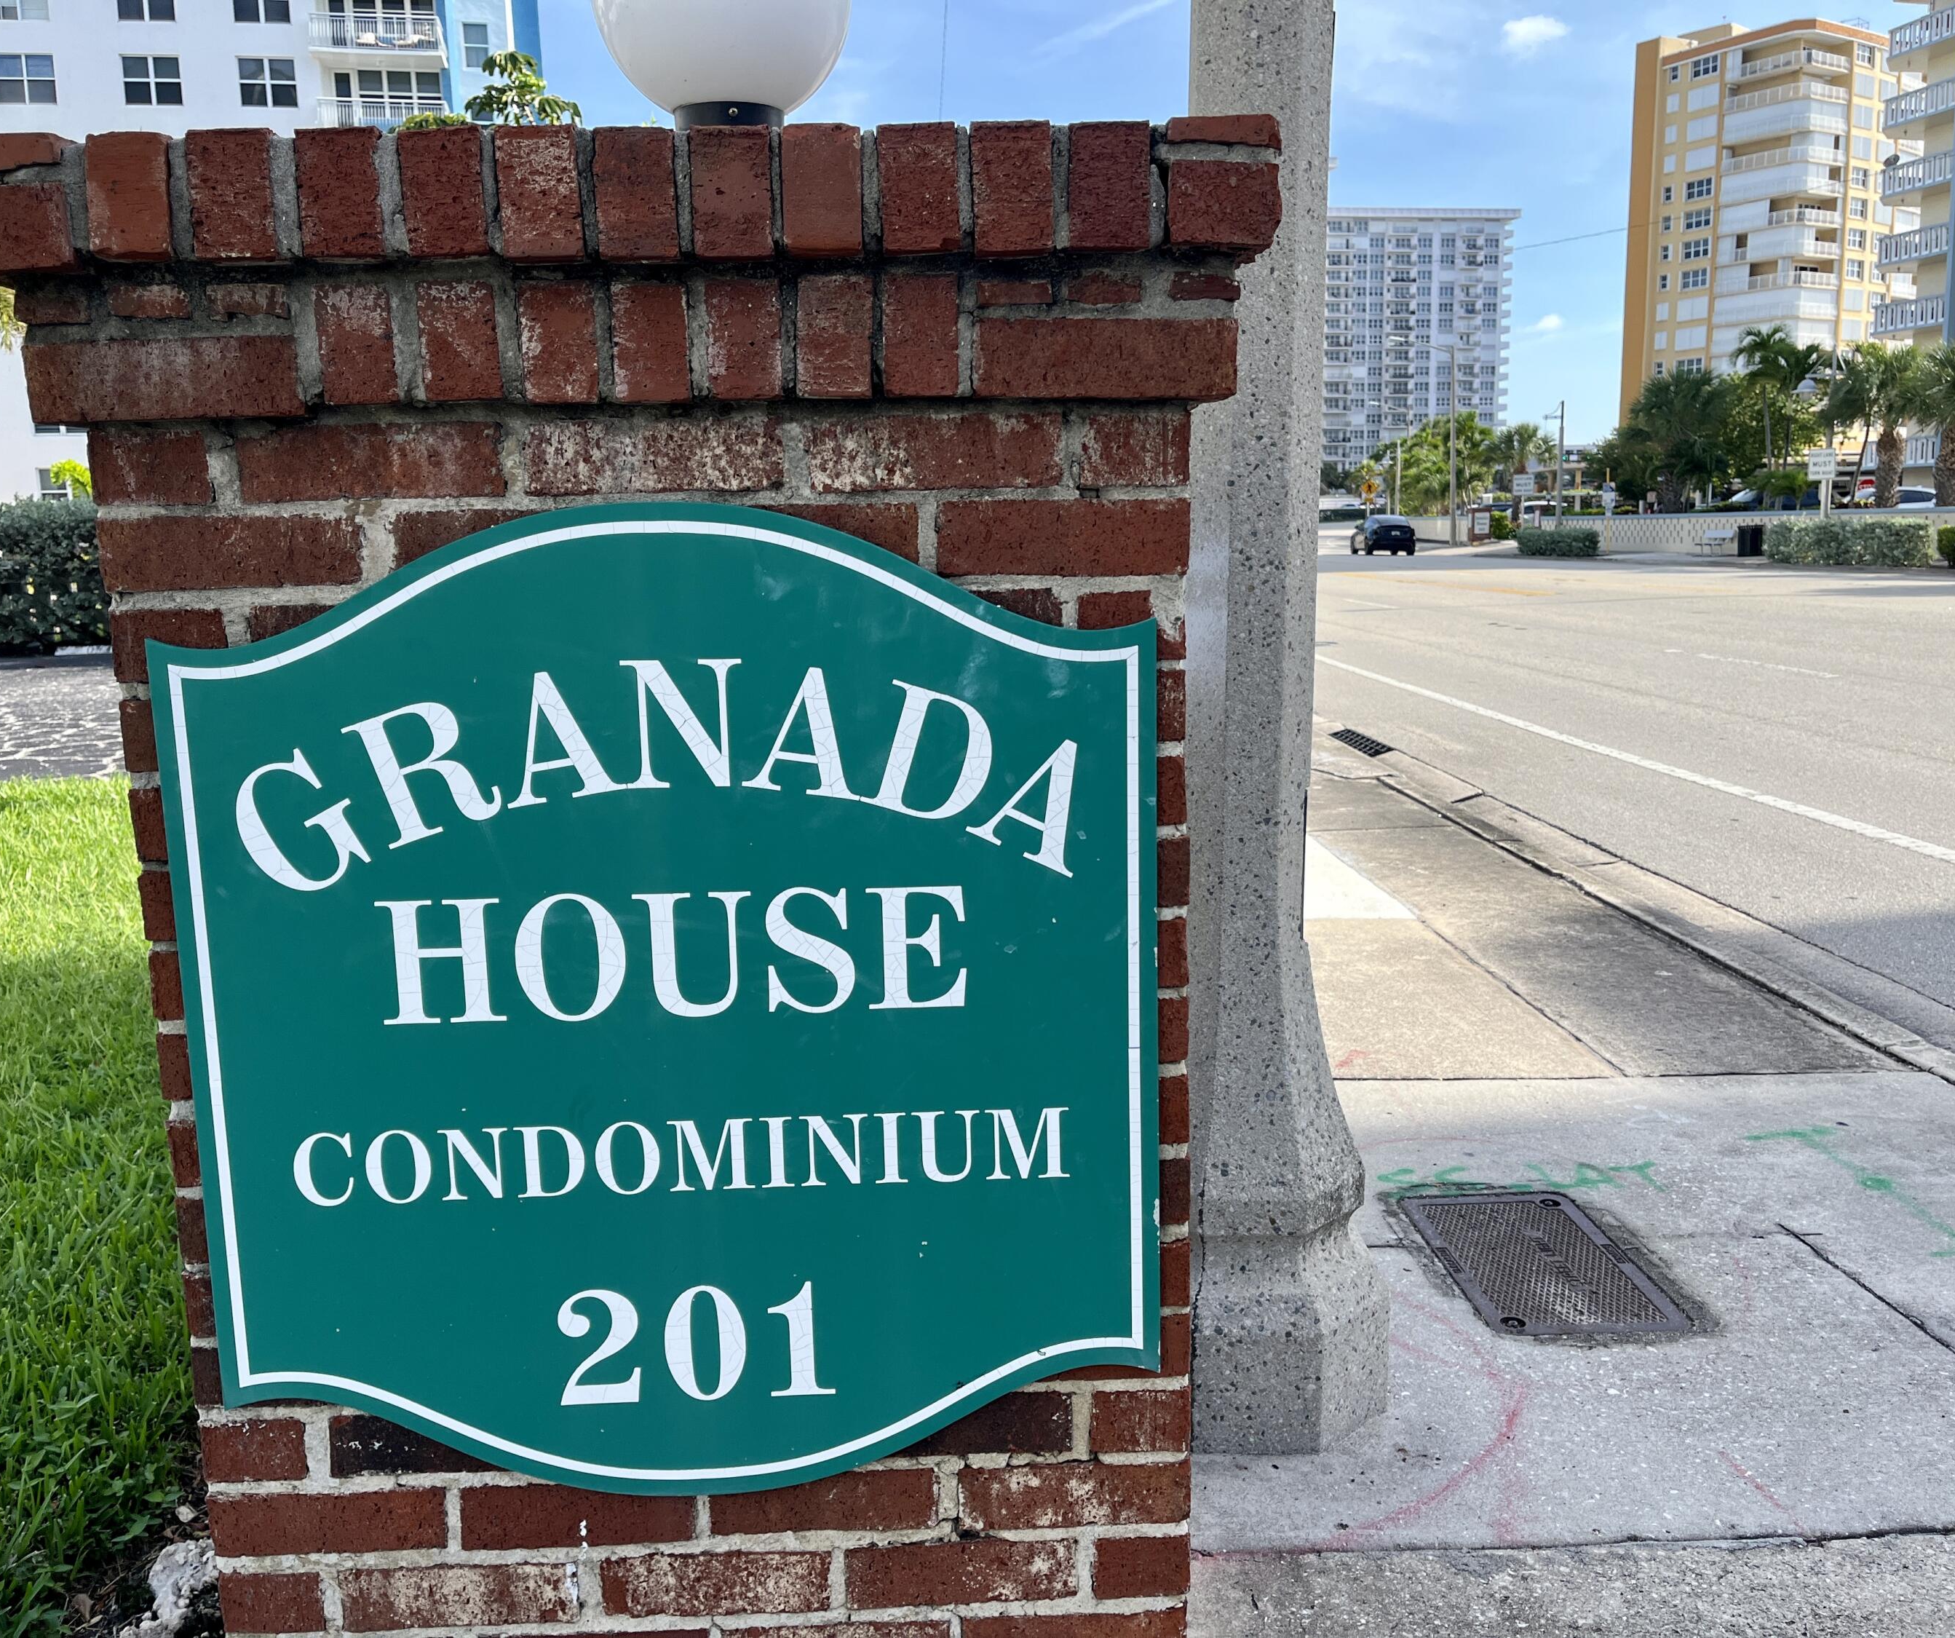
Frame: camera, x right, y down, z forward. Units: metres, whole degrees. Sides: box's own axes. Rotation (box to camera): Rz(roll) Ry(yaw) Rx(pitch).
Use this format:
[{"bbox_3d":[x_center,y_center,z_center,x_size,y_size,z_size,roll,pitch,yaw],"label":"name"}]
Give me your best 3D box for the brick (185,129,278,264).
[{"bbox_3d":[-0.548,-0.474,1.300,0.060,0.088,0.201,-1,10,-1],"label":"brick"}]

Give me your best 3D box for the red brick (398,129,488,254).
[{"bbox_3d":[-0.389,-0.470,1.288,0.061,0.088,0.198,-2,9,-1],"label":"red brick"}]

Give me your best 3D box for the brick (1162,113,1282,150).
[{"bbox_3d":[0.178,-0.513,1.277,0.084,0.022,0.180,-2,10,-1],"label":"brick"}]

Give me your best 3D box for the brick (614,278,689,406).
[{"bbox_3d":[-0.250,-0.376,1.342,0.058,0.092,0.200,-2,9,-2],"label":"brick"}]

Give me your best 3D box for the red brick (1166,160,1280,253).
[{"bbox_3d":[0.183,-0.473,1.317,0.085,0.058,0.201,-1,10,-1],"label":"red brick"}]

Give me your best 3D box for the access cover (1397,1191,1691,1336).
[{"bbox_3d":[1.142,0.911,3.365,0.380,0.030,0.637,-2,10,-1],"label":"access cover"}]

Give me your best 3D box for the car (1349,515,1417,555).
[{"bbox_3d":[15.150,-10.646,61.264,1.900,1.500,4.720,-1,10,3],"label":"car"}]

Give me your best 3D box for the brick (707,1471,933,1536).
[{"bbox_3d":[-0.136,0.589,1.476,0.190,0.056,0.092,-2,9,-1],"label":"brick"}]

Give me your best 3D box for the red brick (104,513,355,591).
[{"bbox_3d":[-0.581,-0.216,1.321,0.198,0.056,0.092,-2,10,-1],"label":"red brick"}]

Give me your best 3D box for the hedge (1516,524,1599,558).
[{"bbox_3d":[19.981,-9.550,56.500,1.200,1.070,2.750,-6,11,-24],"label":"hedge"}]

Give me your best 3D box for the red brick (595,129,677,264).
[{"bbox_3d":[-0.253,-0.474,1.301,0.058,0.092,0.200,-2,9,-2],"label":"red brick"}]

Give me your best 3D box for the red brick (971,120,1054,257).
[{"bbox_3d":[0.023,-0.480,1.308,0.058,0.092,0.200,-2,9,-2],"label":"red brick"}]

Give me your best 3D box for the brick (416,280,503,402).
[{"bbox_3d":[-0.390,-0.373,1.321,0.058,0.086,0.195,-2,10,-1],"label":"brick"}]

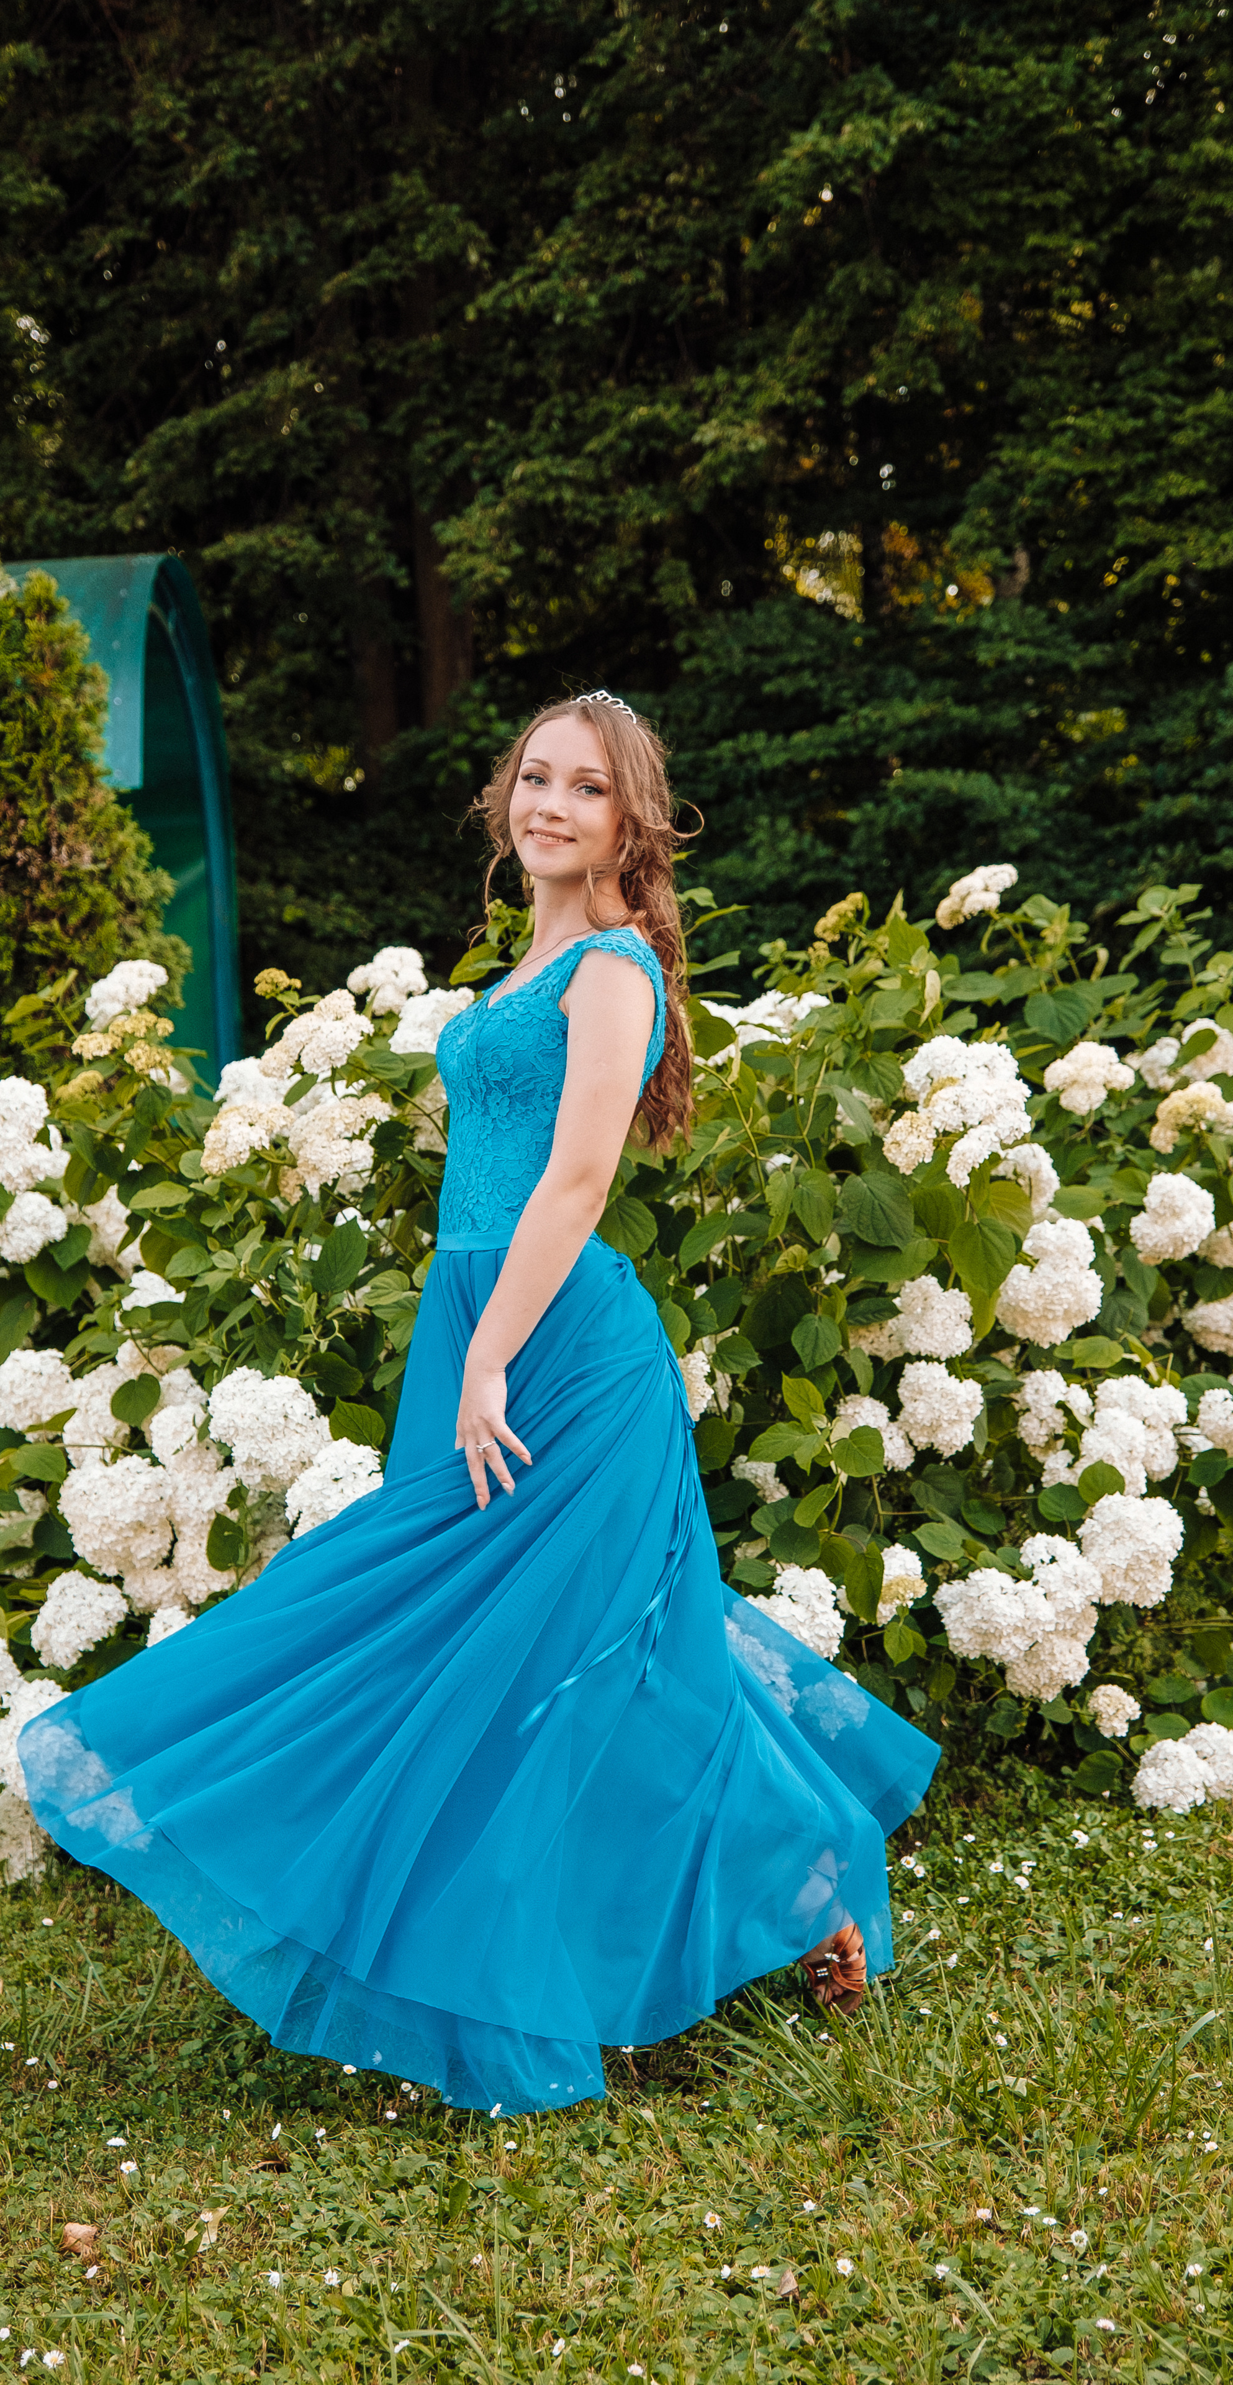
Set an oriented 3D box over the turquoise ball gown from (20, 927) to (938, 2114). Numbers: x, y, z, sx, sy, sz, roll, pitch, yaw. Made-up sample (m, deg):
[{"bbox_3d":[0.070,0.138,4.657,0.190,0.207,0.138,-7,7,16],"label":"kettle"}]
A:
[{"bbox_3d":[-0.191,0.377,4.168,1.080,1.382,0.830,-7,6,-30],"label":"turquoise ball gown"}]

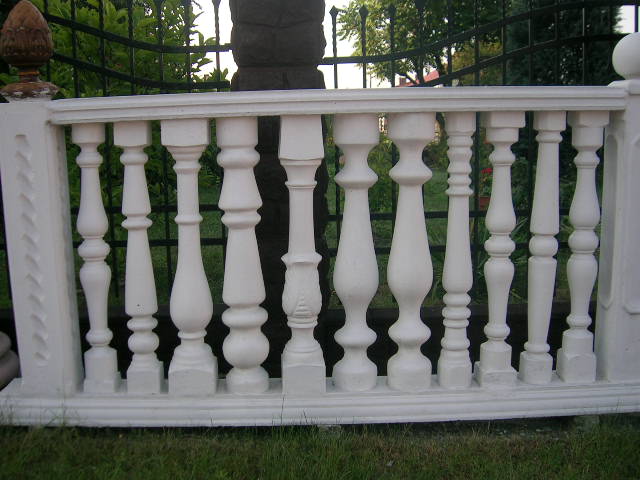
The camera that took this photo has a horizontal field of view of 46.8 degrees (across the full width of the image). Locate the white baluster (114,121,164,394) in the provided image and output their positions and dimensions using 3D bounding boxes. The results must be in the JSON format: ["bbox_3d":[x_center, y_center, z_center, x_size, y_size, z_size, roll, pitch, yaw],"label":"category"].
[{"bbox_3d":[-0.465,0.048,1.900,0.085,0.702,0.085,-1,10,0],"label":"white baluster"}]

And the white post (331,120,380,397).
[{"bbox_3d":[0.094,0.032,1.900,0.117,0.704,0.117,-1,10,0],"label":"white post"}]

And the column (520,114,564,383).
[{"bbox_3d":[0.574,0.024,1.900,0.086,0.701,0.086,-1,10,0],"label":"column"}]

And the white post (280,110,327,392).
[{"bbox_3d":[-0.045,0.038,1.900,0.112,0.706,0.112,-1,10,0],"label":"white post"}]

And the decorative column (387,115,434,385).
[{"bbox_3d":[0.233,0.032,1.900,0.119,0.705,0.119,-1,10,0],"label":"decorative column"}]

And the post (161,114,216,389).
[{"bbox_3d":[-0.333,0.044,1.900,0.118,0.703,0.118,-1,10,0],"label":"post"}]

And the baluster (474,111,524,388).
[{"bbox_3d":[0.464,0.029,1.900,0.096,0.706,0.096,-1,10,0],"label":"baluster"}]

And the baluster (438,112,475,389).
[{"bbox_3d":[0.353,0.031,1.900,0.086,0.706,0.086,-1,10,0],"label":"baluster"}]

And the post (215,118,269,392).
[{"bbox_3d":[-0.199,0.040,1.900,0.121,0.702,0.121,-1,10,0],"label":"post"}]

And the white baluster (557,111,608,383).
[{"bbox_3d":[0.677,0.022,1.900,0.085,0.700,0.085,-1,10,0],"label":"white baluster"}]

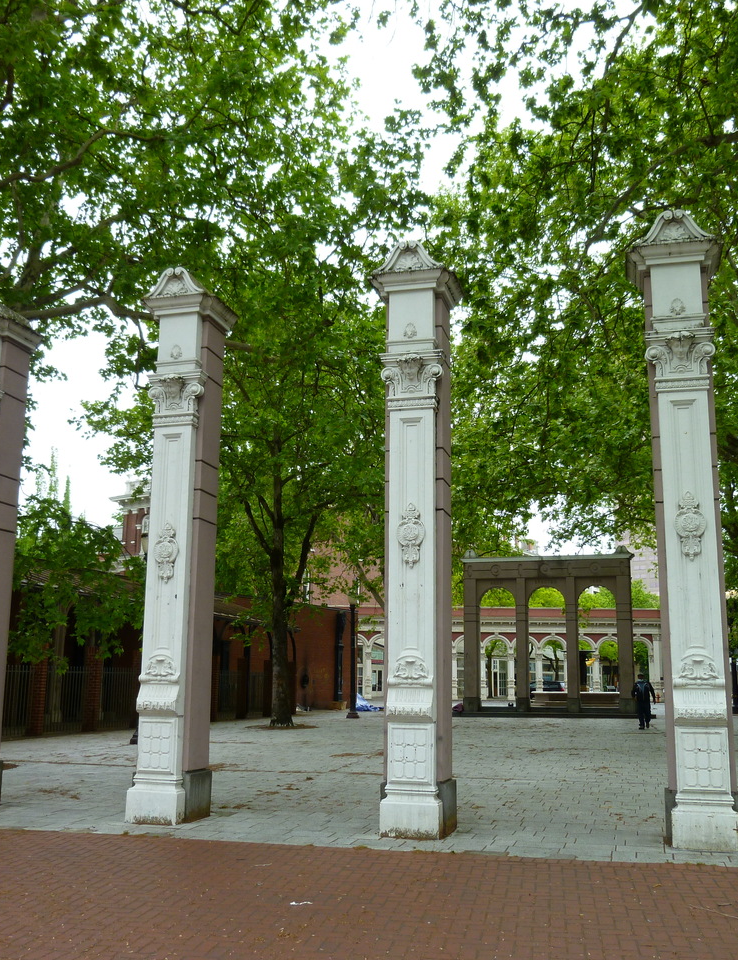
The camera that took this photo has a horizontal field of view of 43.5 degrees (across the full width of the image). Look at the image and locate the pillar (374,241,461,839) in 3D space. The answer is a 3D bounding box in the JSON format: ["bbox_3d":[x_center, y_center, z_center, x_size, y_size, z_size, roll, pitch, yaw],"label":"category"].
[{"bbox_3d":[0.541,0.552,10.123,0.814,6.273,0.837,-3,-12,15],"label":"pillar"}]

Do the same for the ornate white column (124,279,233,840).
[{"bbox_3d":[-2.210,0.683,10.872,0.814,6.273,0.837,-3,-12,15],"label":"ornate white column"}]

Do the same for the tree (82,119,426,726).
[{"bbox_3d":[-3.443,-0.904,32.421,10.428,18.328,10.112,-3,-12,15],"label":"tree"}]

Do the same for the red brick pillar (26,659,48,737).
[{"bbox_3d":[-8.701,5.565,24.277,0.316,2.212,0.316,-3,-12,15],"label":"red brick pillar"}]

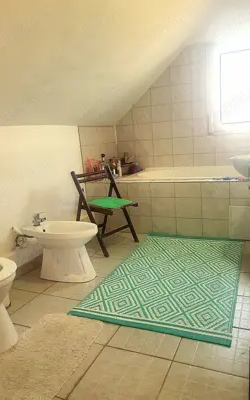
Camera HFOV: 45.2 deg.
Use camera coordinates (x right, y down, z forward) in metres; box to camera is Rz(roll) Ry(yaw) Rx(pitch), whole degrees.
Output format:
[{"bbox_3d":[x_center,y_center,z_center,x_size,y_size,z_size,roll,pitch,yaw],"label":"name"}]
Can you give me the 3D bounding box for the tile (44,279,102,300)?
[{"bbox_3d":[-0.346,0.599,2.095,0.330,0.010,0.330,1,12,24],"label":"tile"}]

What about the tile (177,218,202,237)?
[{"bbox_3d":[0.629,0.266,2.959,0.254,0.187,0.010,1,11,24],"label":"tile"}]

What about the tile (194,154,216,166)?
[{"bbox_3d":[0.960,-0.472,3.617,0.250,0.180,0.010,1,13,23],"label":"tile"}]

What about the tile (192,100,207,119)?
[{"bbox_3d":[0.866,-1.042,3.453,0.174,0.201,0.010,1,13,24],"label":"tile"}]

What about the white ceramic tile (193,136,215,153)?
[{"bbox_3d":[0.945,-0.660,3.576,0.250,0.202,0.010,1,13,23],"label":"white ceramic tile"}]

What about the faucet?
[{"bbox_3d":[-0.665,0.147,2.338,0.122,0.103,0.048,1,13,23],"label":"faucet"}]

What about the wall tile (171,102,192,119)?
[{"bbox_3d":[0.672,-1.045,3.539,0.250,0.201,0.010,1,13,24],"label":"wall tile"}]

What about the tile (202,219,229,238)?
[{"bbox_3d":[0.854,0.272,2.837,0.248,0.190,0.010,1,12,24],"label":"tile"}]

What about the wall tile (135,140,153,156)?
[{"bbox_3d":[0.241,-0.659,3.813,0.249,0.202,0.010,1,11,24],"label":"wall tile"}]

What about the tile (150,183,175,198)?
[{"bbox_3d":[0.373,-0.099,2.996,0.254,0.146,0.010,1,11,24],"label":"tile"}]

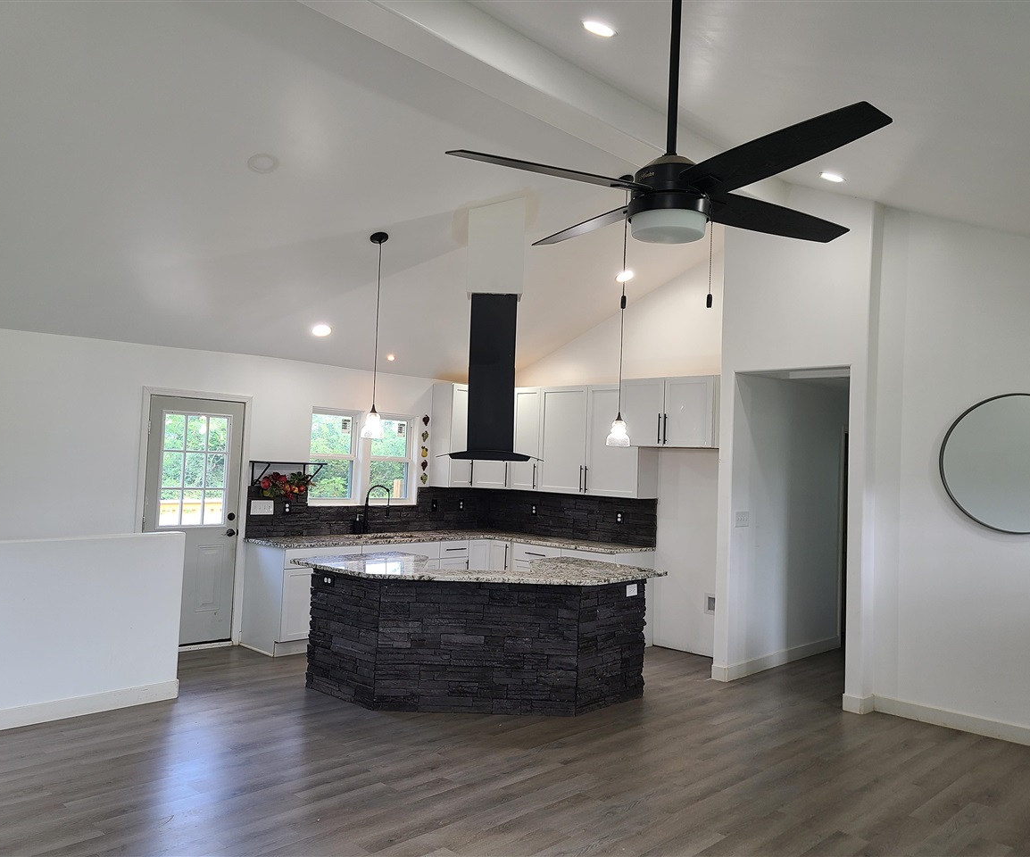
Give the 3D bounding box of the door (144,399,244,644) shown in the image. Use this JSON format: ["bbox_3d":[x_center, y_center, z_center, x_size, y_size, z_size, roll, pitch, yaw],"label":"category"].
[{"bbox_3d":[-2.710,0.793,7.227,0.051,2.090,0.824,0,-3,45],"label":"door"}]

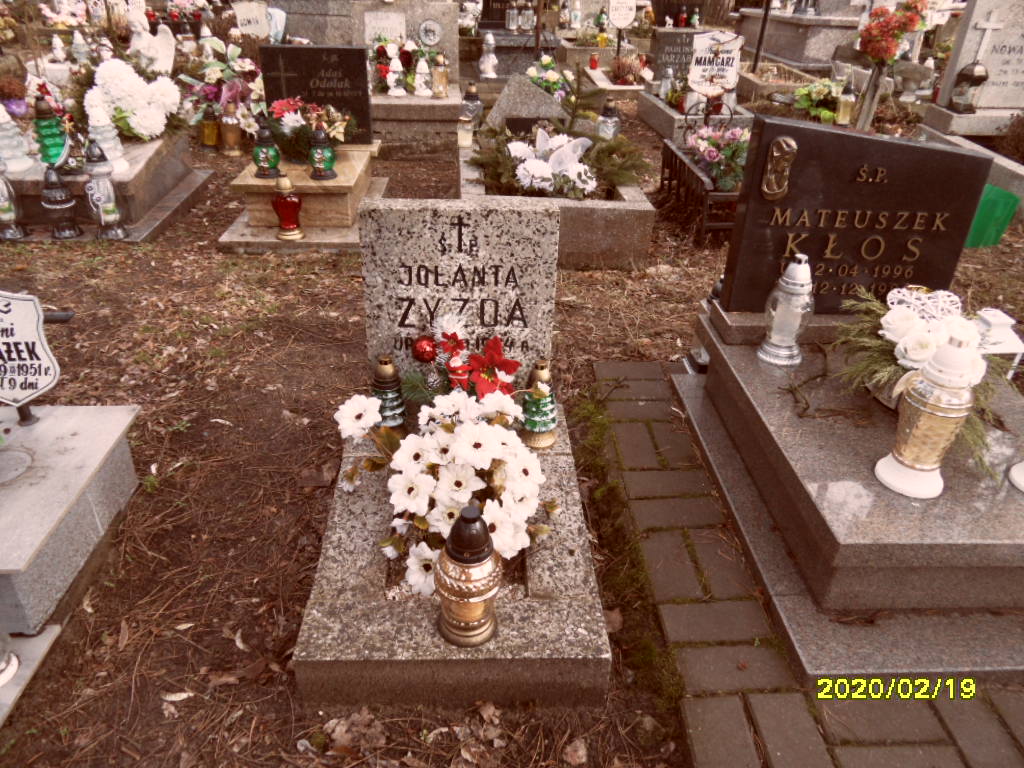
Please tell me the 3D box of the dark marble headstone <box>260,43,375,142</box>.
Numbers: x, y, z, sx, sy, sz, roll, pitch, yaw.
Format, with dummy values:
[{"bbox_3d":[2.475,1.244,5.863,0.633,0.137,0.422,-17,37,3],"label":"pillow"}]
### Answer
[{"bbox_3d":[-0.883,-1.324,3.246,0.469,0.395,0.060,0,28,-2],"label":"dark marble headstone"}]

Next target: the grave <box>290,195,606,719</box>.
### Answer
[{"bbox_3d":[-0.106,0.074,1.415,0.525,0.626,0.820,0,34,-3],"label":"grave"}]

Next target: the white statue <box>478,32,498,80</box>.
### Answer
[{"bbox_3d":[-0.163,-2.283,4.934,0.130,0.300,0.120,0,33,0],"label":"white statue"}]

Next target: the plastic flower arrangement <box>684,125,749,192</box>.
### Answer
[{"bbox_3d":[0.924,-1.000,3.176,0.300,0.230,0.270,0,33,-2],"label":"plastic flower arrangement"}]

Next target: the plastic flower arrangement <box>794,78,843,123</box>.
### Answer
[{"bbox_3d":[1.888,-1.740,4.374,0.250,0.240,0.230,0,33,0],"label":"plastic flower arrangement"}]

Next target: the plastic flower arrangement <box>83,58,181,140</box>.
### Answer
[{"bbox_3d":[-1.711,-1.274,3.201,0.400,0.350,0.300,0,33,-2],"label":"plastic flower arrangement"}]

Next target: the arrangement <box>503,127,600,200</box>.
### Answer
[{"bbox_3d":[0.167,-0.918,2.996,0.370,0.210,0.300,0,33,-2],"label":"arrangement"}]

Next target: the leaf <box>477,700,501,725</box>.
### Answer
[{"bbox_3d":[-0.040,0.556,1.202,0.040,0.018,0.036,0,33,0],"label":"leaf"}]

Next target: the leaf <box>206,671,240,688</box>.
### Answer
[{"bbox_3d":[-0.509,0.521,1.252,0.058,0.016,0.030,0,33,0],"label":"leaf"}]

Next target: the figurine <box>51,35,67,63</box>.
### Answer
[{"bbox_3d":[-3.076,-2.275,4.815,0.095,0.200,0.085,0,33,-2],"label":"figurine"}]

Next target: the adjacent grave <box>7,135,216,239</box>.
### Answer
[{"bbox_3d":[-1.816,-0.934,3.228,0.620,0.270,0.980,-1,33,-2],"label":"adjacent grave"}]

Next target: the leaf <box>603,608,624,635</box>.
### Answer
[{"bbox_3d":[0.190,0.453,1.358,0.042,0.020,0.048,0,33,0],"label":"leaf"}]

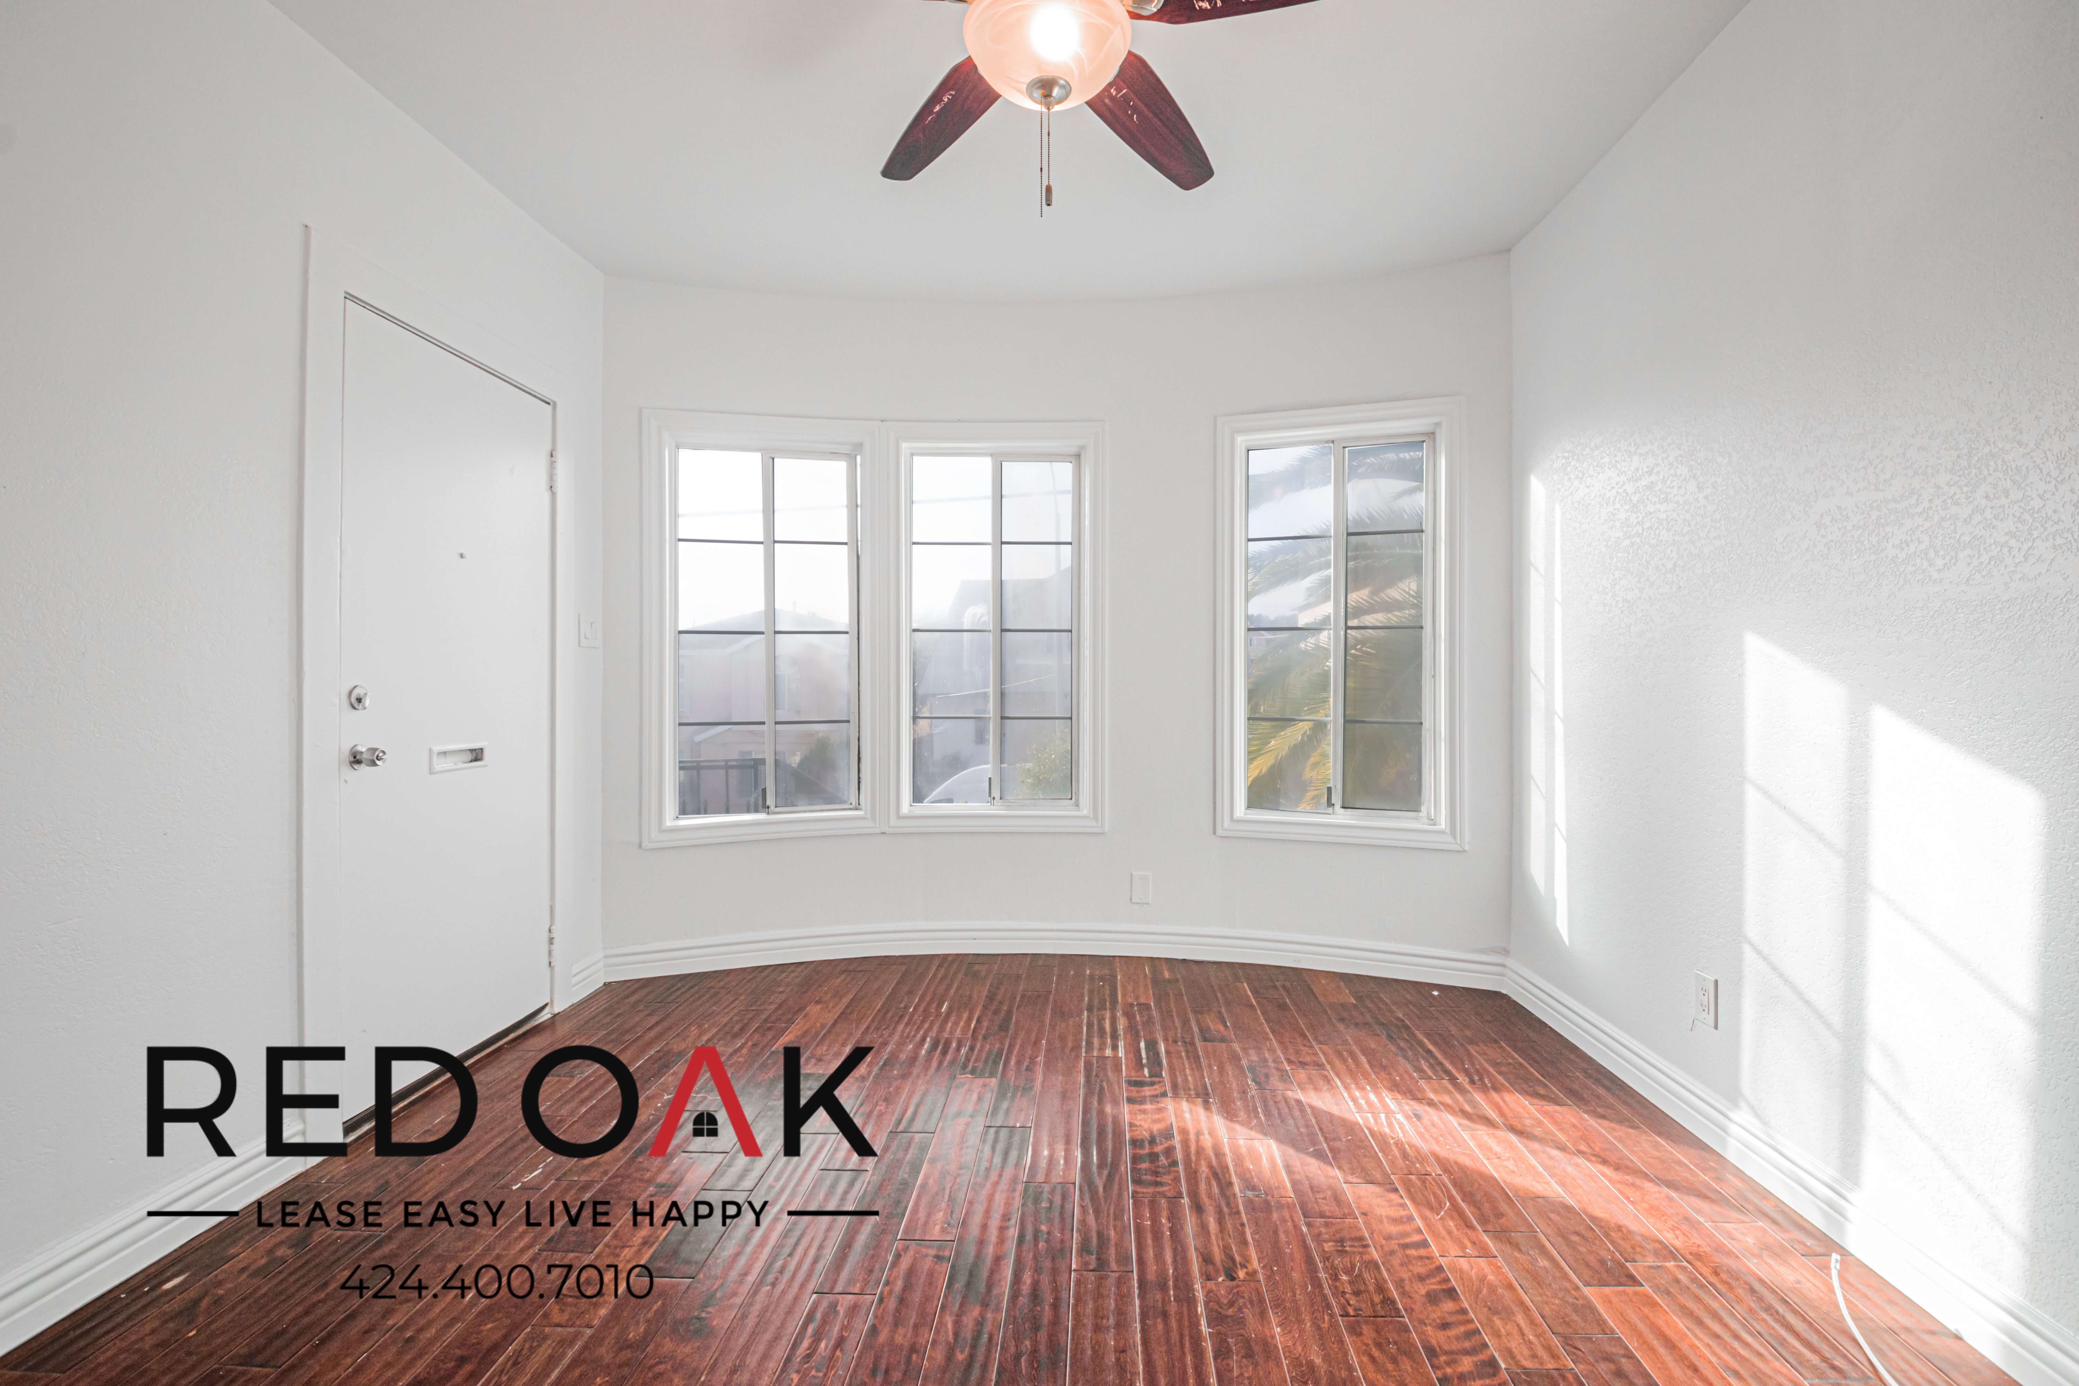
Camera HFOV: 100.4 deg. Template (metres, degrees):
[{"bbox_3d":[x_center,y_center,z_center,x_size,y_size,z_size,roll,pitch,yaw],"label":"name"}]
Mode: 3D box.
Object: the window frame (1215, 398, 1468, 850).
[{"bbox_3d":[1.149,-0.255,3.357,0.905,1.665,0.100,0,1,19],"label":"window frame"}]

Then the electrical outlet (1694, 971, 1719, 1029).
[{"bbox_3d":[1.626,0.748,2.110,0.010,0.118,0.072,0,1,4],"label":"electrical outlet"}]

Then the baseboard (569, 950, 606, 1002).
[{"bbox_3d":[-1.630,1.015,3.123,0.016,0.132,0.197,0,1,4],"label":"baseboard"}]

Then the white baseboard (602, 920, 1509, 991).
[{"bbox_3d":[0.044,1.014,3.367,3.305,0.132,0.425,0,1,2],"label":"white baseboard"}]

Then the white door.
[{"bbox_3d":[-1.706,0.041,2.530,0.045,2.035,0.800,0,0,4],"label":"white door"}]

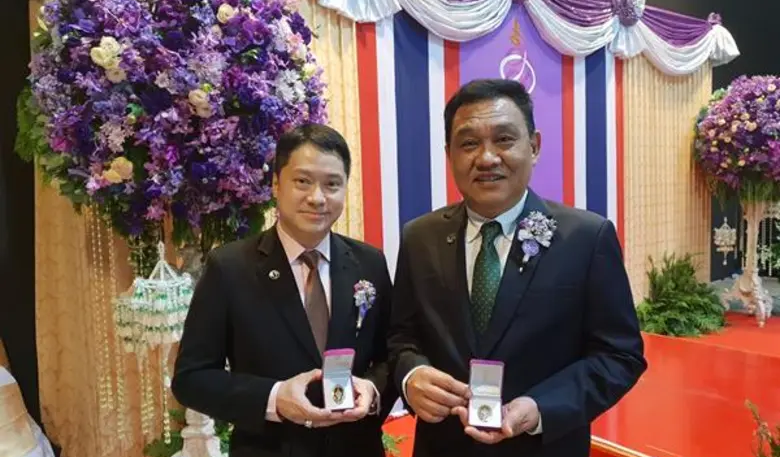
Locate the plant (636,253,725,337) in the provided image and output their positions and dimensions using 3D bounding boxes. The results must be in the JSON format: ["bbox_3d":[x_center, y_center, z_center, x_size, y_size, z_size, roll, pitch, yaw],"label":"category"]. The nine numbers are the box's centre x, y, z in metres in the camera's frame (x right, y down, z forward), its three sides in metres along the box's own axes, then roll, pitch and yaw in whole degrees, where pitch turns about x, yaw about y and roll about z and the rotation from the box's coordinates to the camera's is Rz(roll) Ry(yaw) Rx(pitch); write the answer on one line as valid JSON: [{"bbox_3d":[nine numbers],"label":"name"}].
[{"bbox_3d":[2.655,0.611,5.407,0.800,0.700,0.600,-4,4,-35],"label":"plant"}]

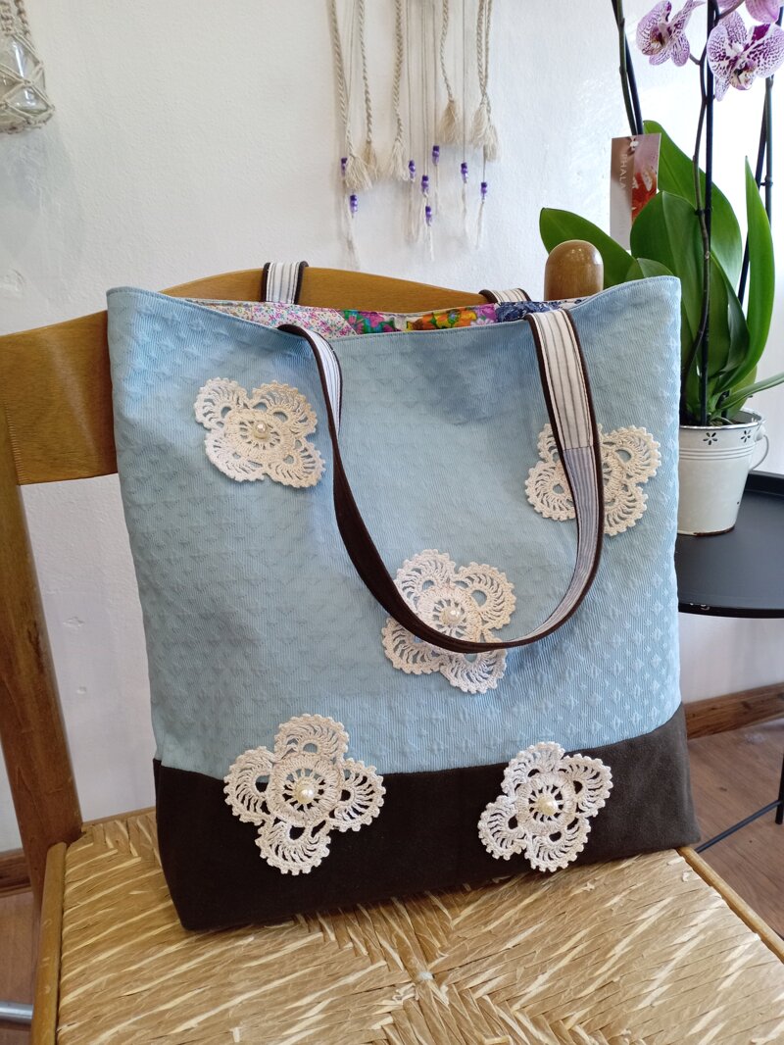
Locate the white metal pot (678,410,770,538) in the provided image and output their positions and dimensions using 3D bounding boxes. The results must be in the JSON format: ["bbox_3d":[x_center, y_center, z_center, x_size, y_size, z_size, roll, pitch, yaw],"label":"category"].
[{"bbox_3d":[0.334,-0.058,0.914,0.144,0.125,0.136,5,20,20],"label":"white metal pot"}]

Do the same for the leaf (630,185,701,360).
[{"bbox_3d":[0.283,-0.253,0.841,0.074,0.178,0.050,4,20,17],"label":"leaf"}]

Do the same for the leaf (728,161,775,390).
[{"bbox_3d":[0.365,-0.252,0.827,0.052,0.232,0.055,6,21,22],"label":"leaf"}]

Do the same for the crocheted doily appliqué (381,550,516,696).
[{"bbox_3d":[0.035,0.062,0.495,0.084,0.090,0.008,-5,6,-10],"label":"crocheted doily appliqué"}]

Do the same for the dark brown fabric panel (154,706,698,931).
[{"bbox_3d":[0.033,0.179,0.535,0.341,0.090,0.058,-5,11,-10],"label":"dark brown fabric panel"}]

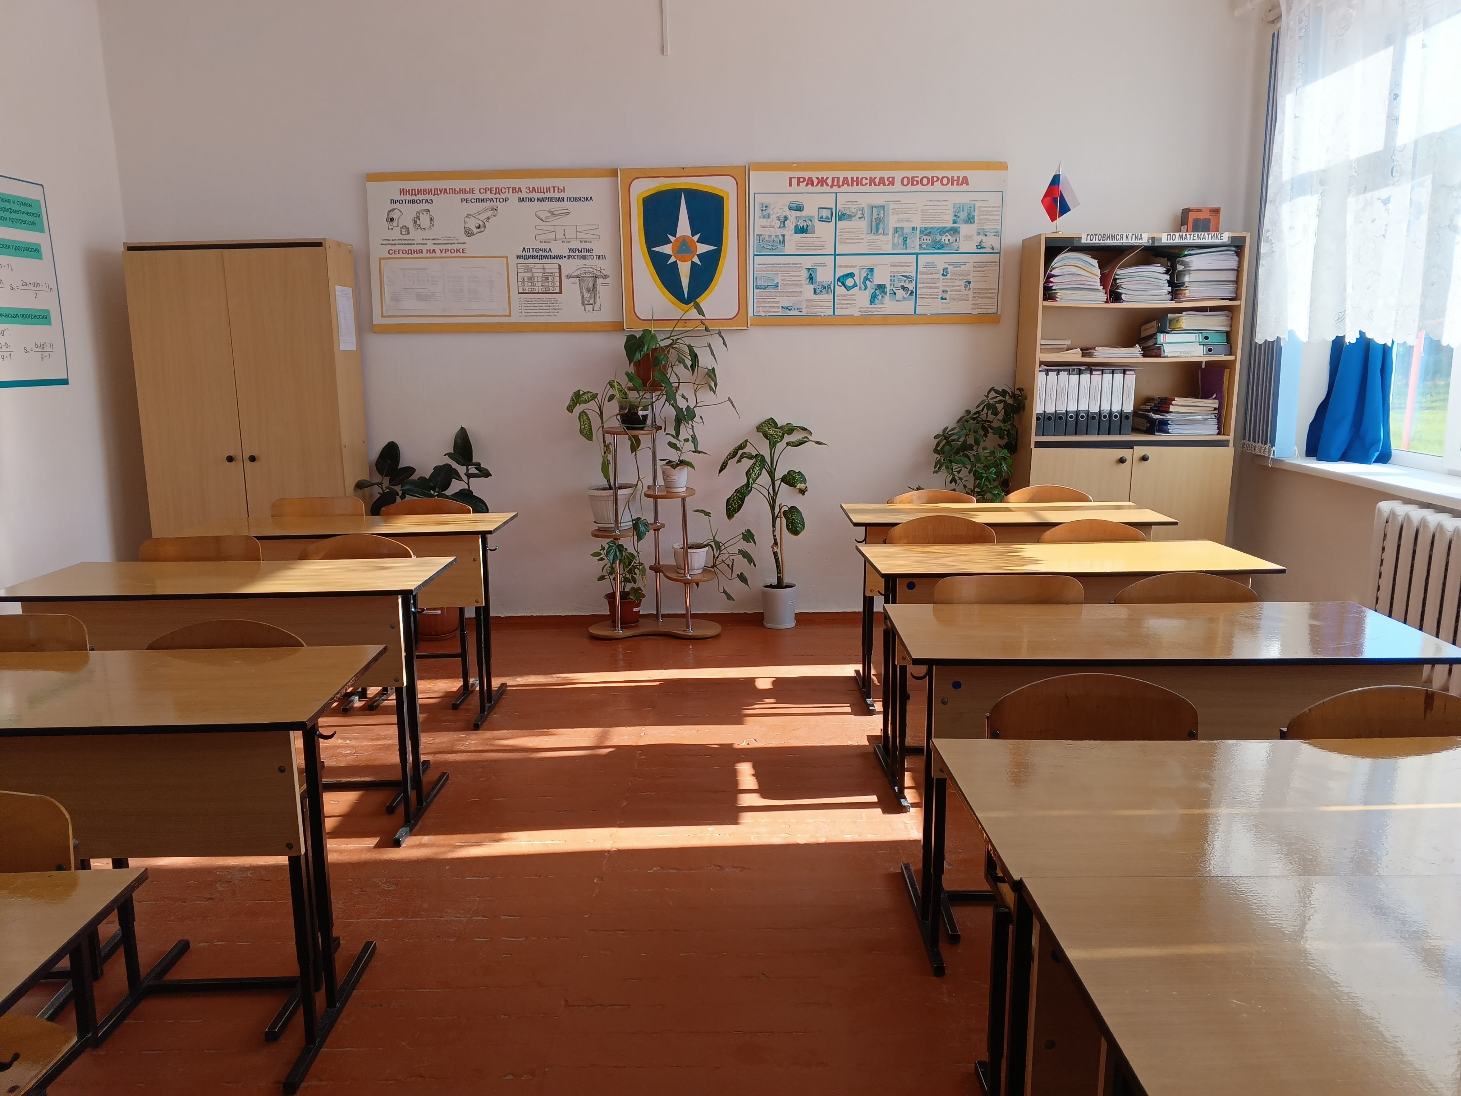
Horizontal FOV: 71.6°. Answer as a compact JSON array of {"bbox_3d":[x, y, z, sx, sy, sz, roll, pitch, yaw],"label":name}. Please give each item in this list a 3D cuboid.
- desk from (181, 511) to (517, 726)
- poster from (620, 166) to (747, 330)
[{"bbox_3d":[-1.478,0.285,4.025,1.200,0.770,0.500,-1,10,-2],"label":"desk"},{"bbox_3d":[-0.229,-1.483,5.038,0.625,0.780,0.030,-1,11,-1],"label":"poster"}]

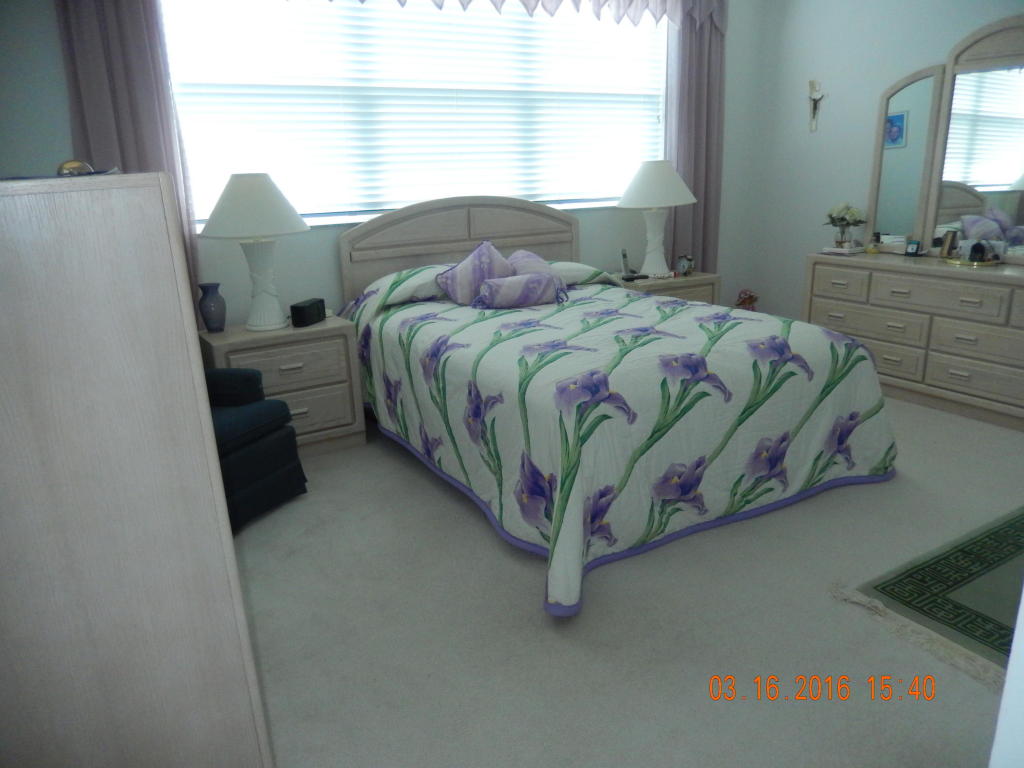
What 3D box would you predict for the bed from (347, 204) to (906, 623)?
[{"bbox_3d":[0.341,-0.276,3.680,1.770,1.247,2.280,-11,18,-28],"label":"bed"}]

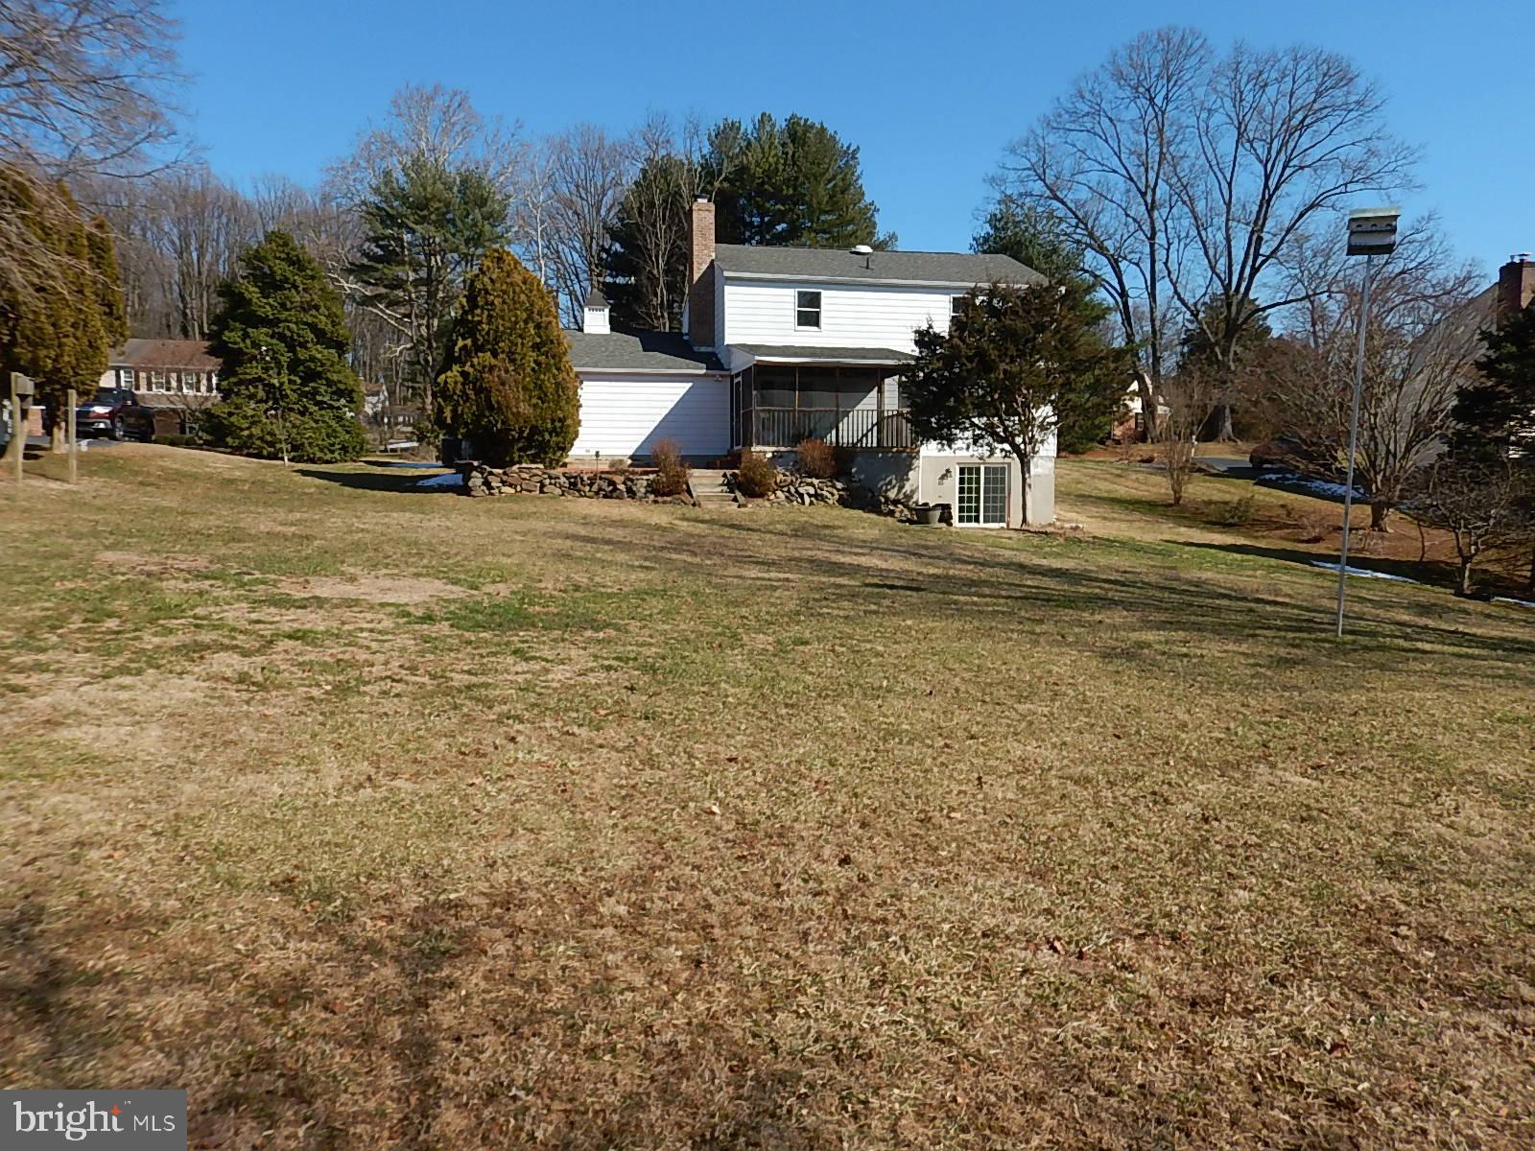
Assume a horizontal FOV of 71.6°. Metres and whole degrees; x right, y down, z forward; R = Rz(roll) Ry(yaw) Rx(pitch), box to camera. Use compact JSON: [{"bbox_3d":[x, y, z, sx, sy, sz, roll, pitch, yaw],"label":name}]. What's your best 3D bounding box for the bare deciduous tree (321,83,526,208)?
[{"bbox_3d":[-19.632,-17.035,60.722,10.760,21.438,10.760,-2,5,-18],"label":"bare deciduous tree"}]

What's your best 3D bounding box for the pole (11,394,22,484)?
[{"bbox_3d":[-11.420,-2.094,16.178,0.119,1.393,0.110,-4,6,-35],"label":"pole"}]

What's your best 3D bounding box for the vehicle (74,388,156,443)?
[{"bbox_3d":[-24.826,-5.996,39.843,1.980,1.920,5.500,-2,6,-17],"label":"vehicle"}]

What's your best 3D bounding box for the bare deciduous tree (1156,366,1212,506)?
[{"bbox_3d":[15.584,-5.171,39.688,2.000,5.102,2.000,2,6,21],"label":"bare deciduous tree"}]

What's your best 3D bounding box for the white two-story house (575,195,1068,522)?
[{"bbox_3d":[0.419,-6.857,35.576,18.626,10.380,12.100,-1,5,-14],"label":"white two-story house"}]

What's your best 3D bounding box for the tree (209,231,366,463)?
[{"bbox_3d":[-16.203,-7.666,35.910,4.808,7.722,4.808,-3,6,-24],"label":"tree"}]

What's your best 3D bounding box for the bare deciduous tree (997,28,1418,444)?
[{"bbox_3d":[24.168,-18.426,58.465,21.435,22.266,18.000,2,6,22],"label":"bare deciduous tree"}]

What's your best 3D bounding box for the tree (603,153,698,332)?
[{"bbox_3d":[-5.743,-14.175,56.962,6.003,16.260,6.003,-1,5,-6],"label":"tree"}]

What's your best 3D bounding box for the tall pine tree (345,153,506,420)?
[{"bbox_3d":[-16.463,-13.449,51.914,7.485,13.749,7.485,-2,6,-17],"label":"tall pine tree"}]

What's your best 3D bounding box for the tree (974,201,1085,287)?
[{"bbox_3d":[12.273,-11.127,48.199,5.742,11.378,5.742,1,5,14],"label":"tree"}]

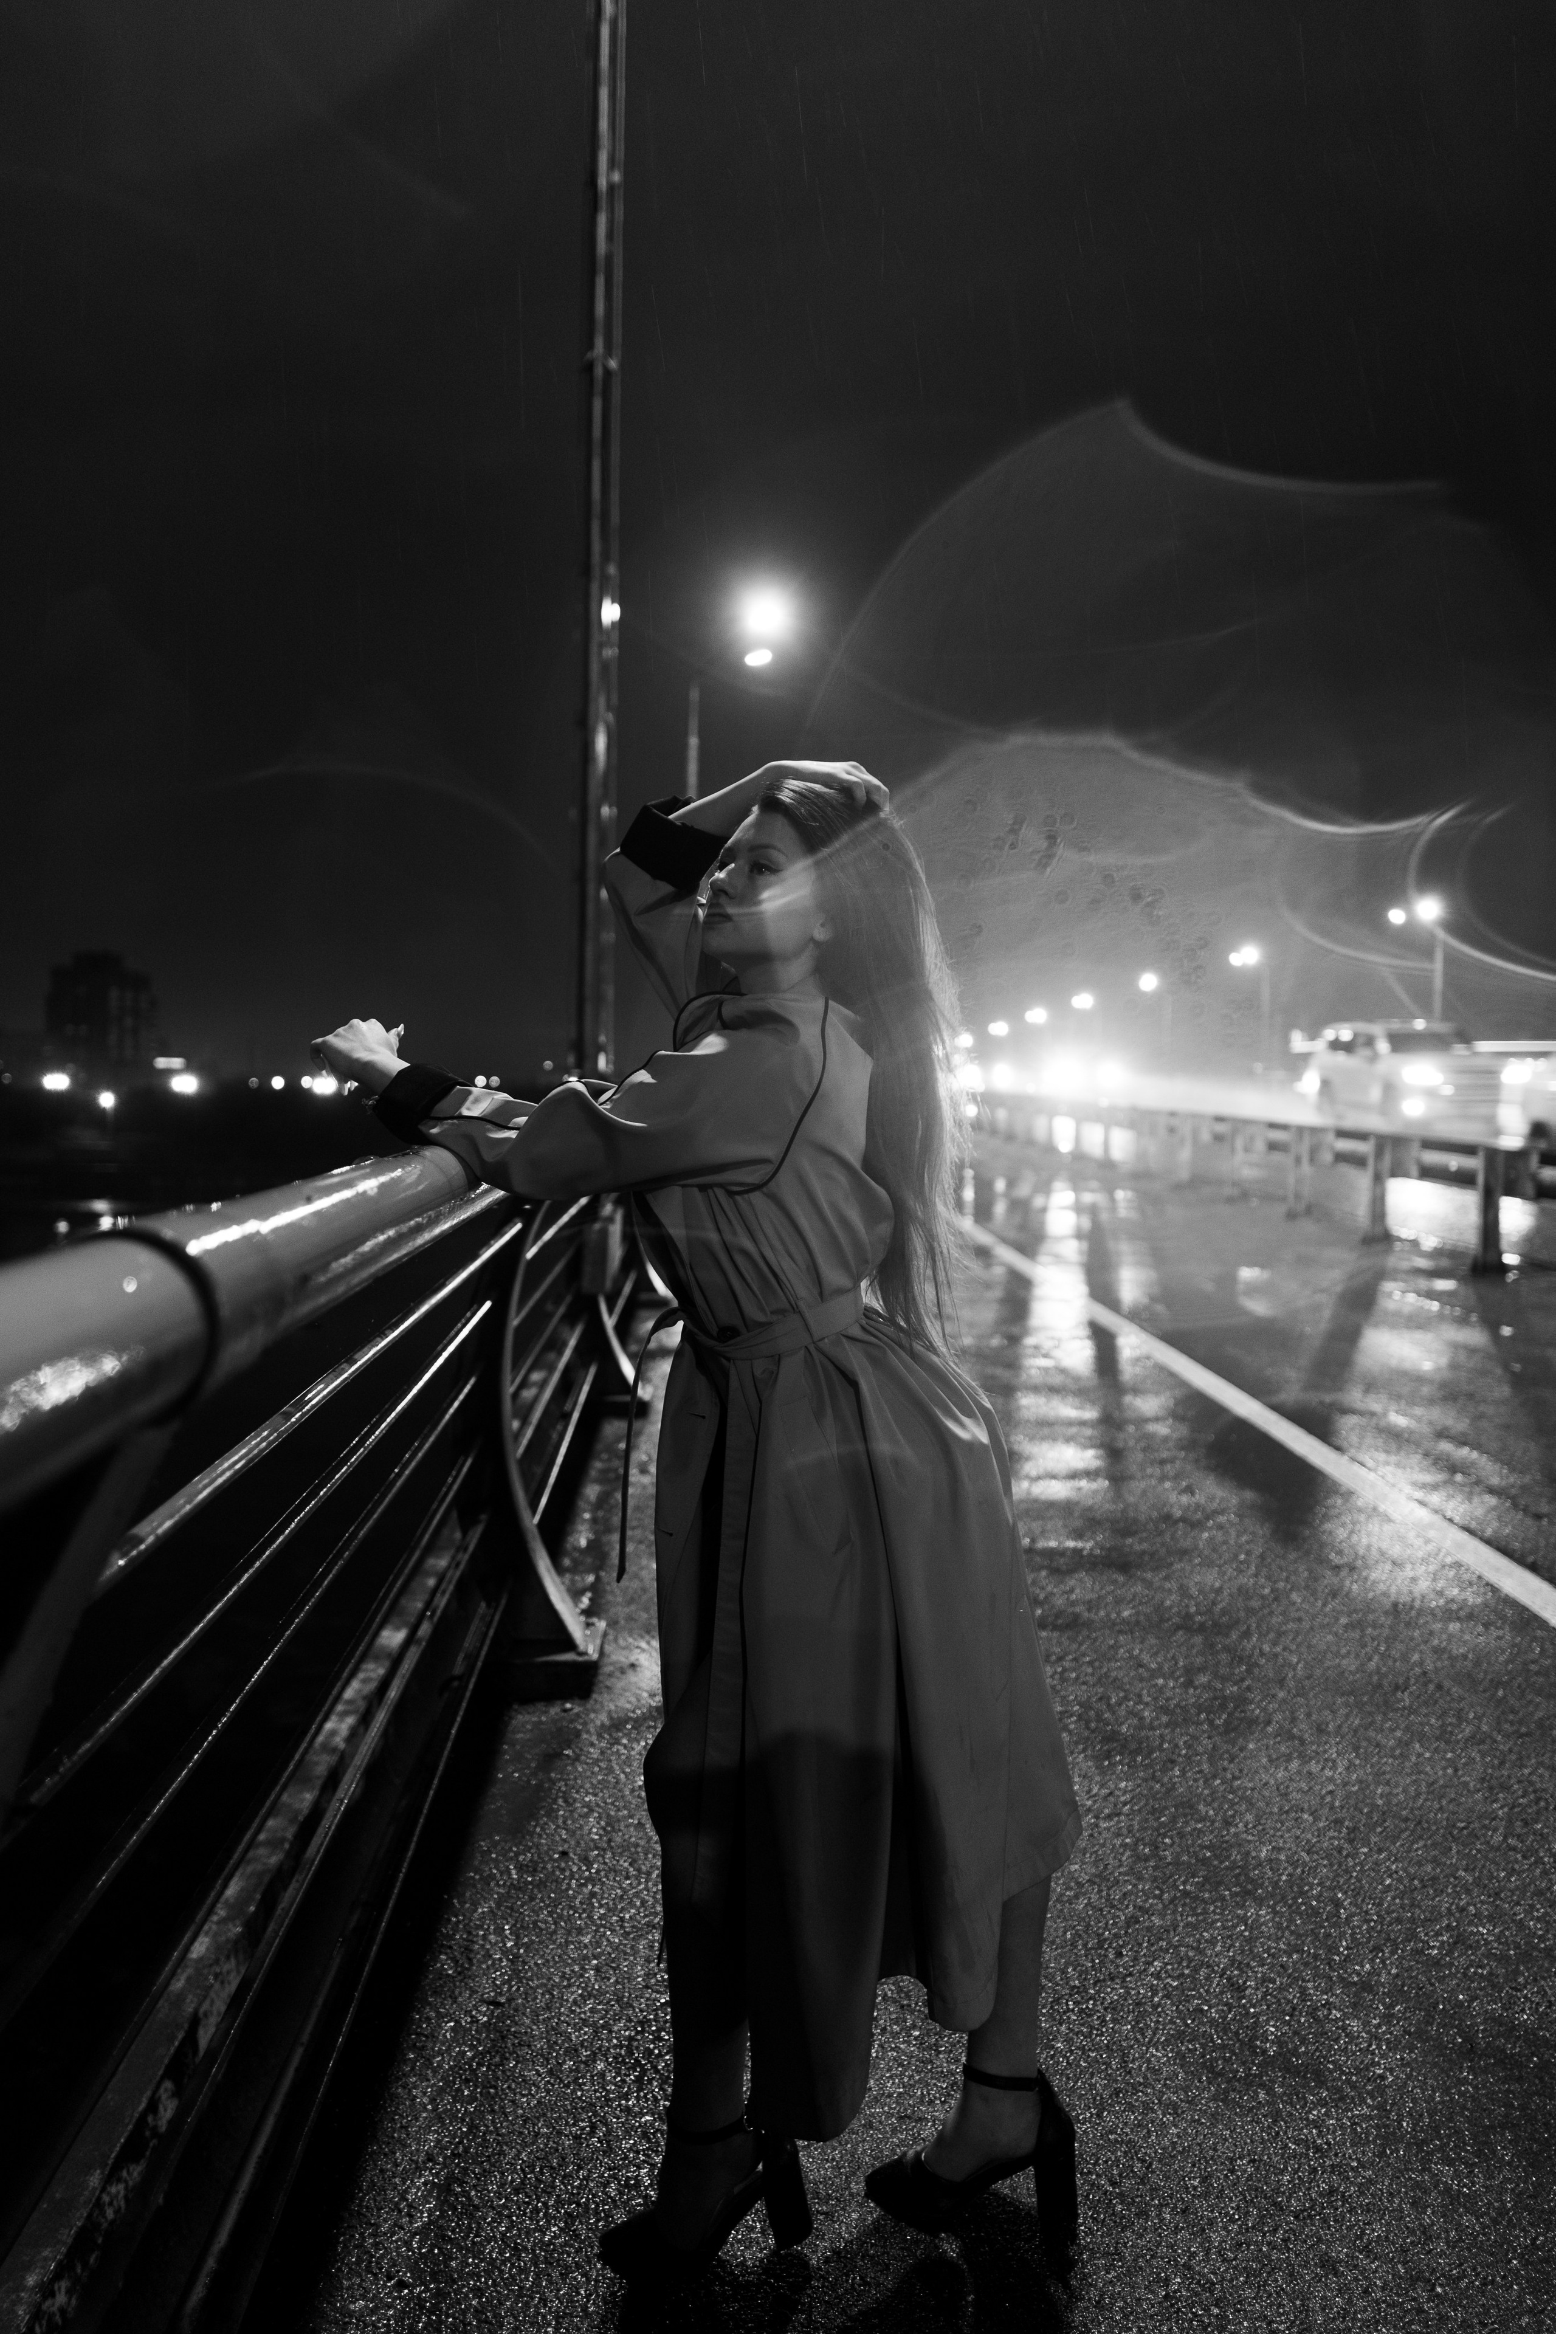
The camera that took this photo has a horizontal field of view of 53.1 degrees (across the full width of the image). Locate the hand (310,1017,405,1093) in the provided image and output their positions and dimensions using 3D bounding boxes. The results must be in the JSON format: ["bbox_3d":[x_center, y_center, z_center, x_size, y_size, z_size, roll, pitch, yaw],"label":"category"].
[{"bbox_3d":[-0.516,-0.138,1.910,0.130,0.100,0.100,4,4,44],"label":"hand"}]

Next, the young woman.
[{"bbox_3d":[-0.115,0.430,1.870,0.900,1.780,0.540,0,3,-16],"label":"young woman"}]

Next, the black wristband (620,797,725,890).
[{"bbox_3d":[-0.132,-0.399,1.930,0.120,0.075,0.100,32,18,0],"label":"black wristband"}]

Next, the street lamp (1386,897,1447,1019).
[{"bbox_3d":[28.770,-6.761,70.000,2.200,9.900,0.500,1,3,1],"label":"street lamp"}]

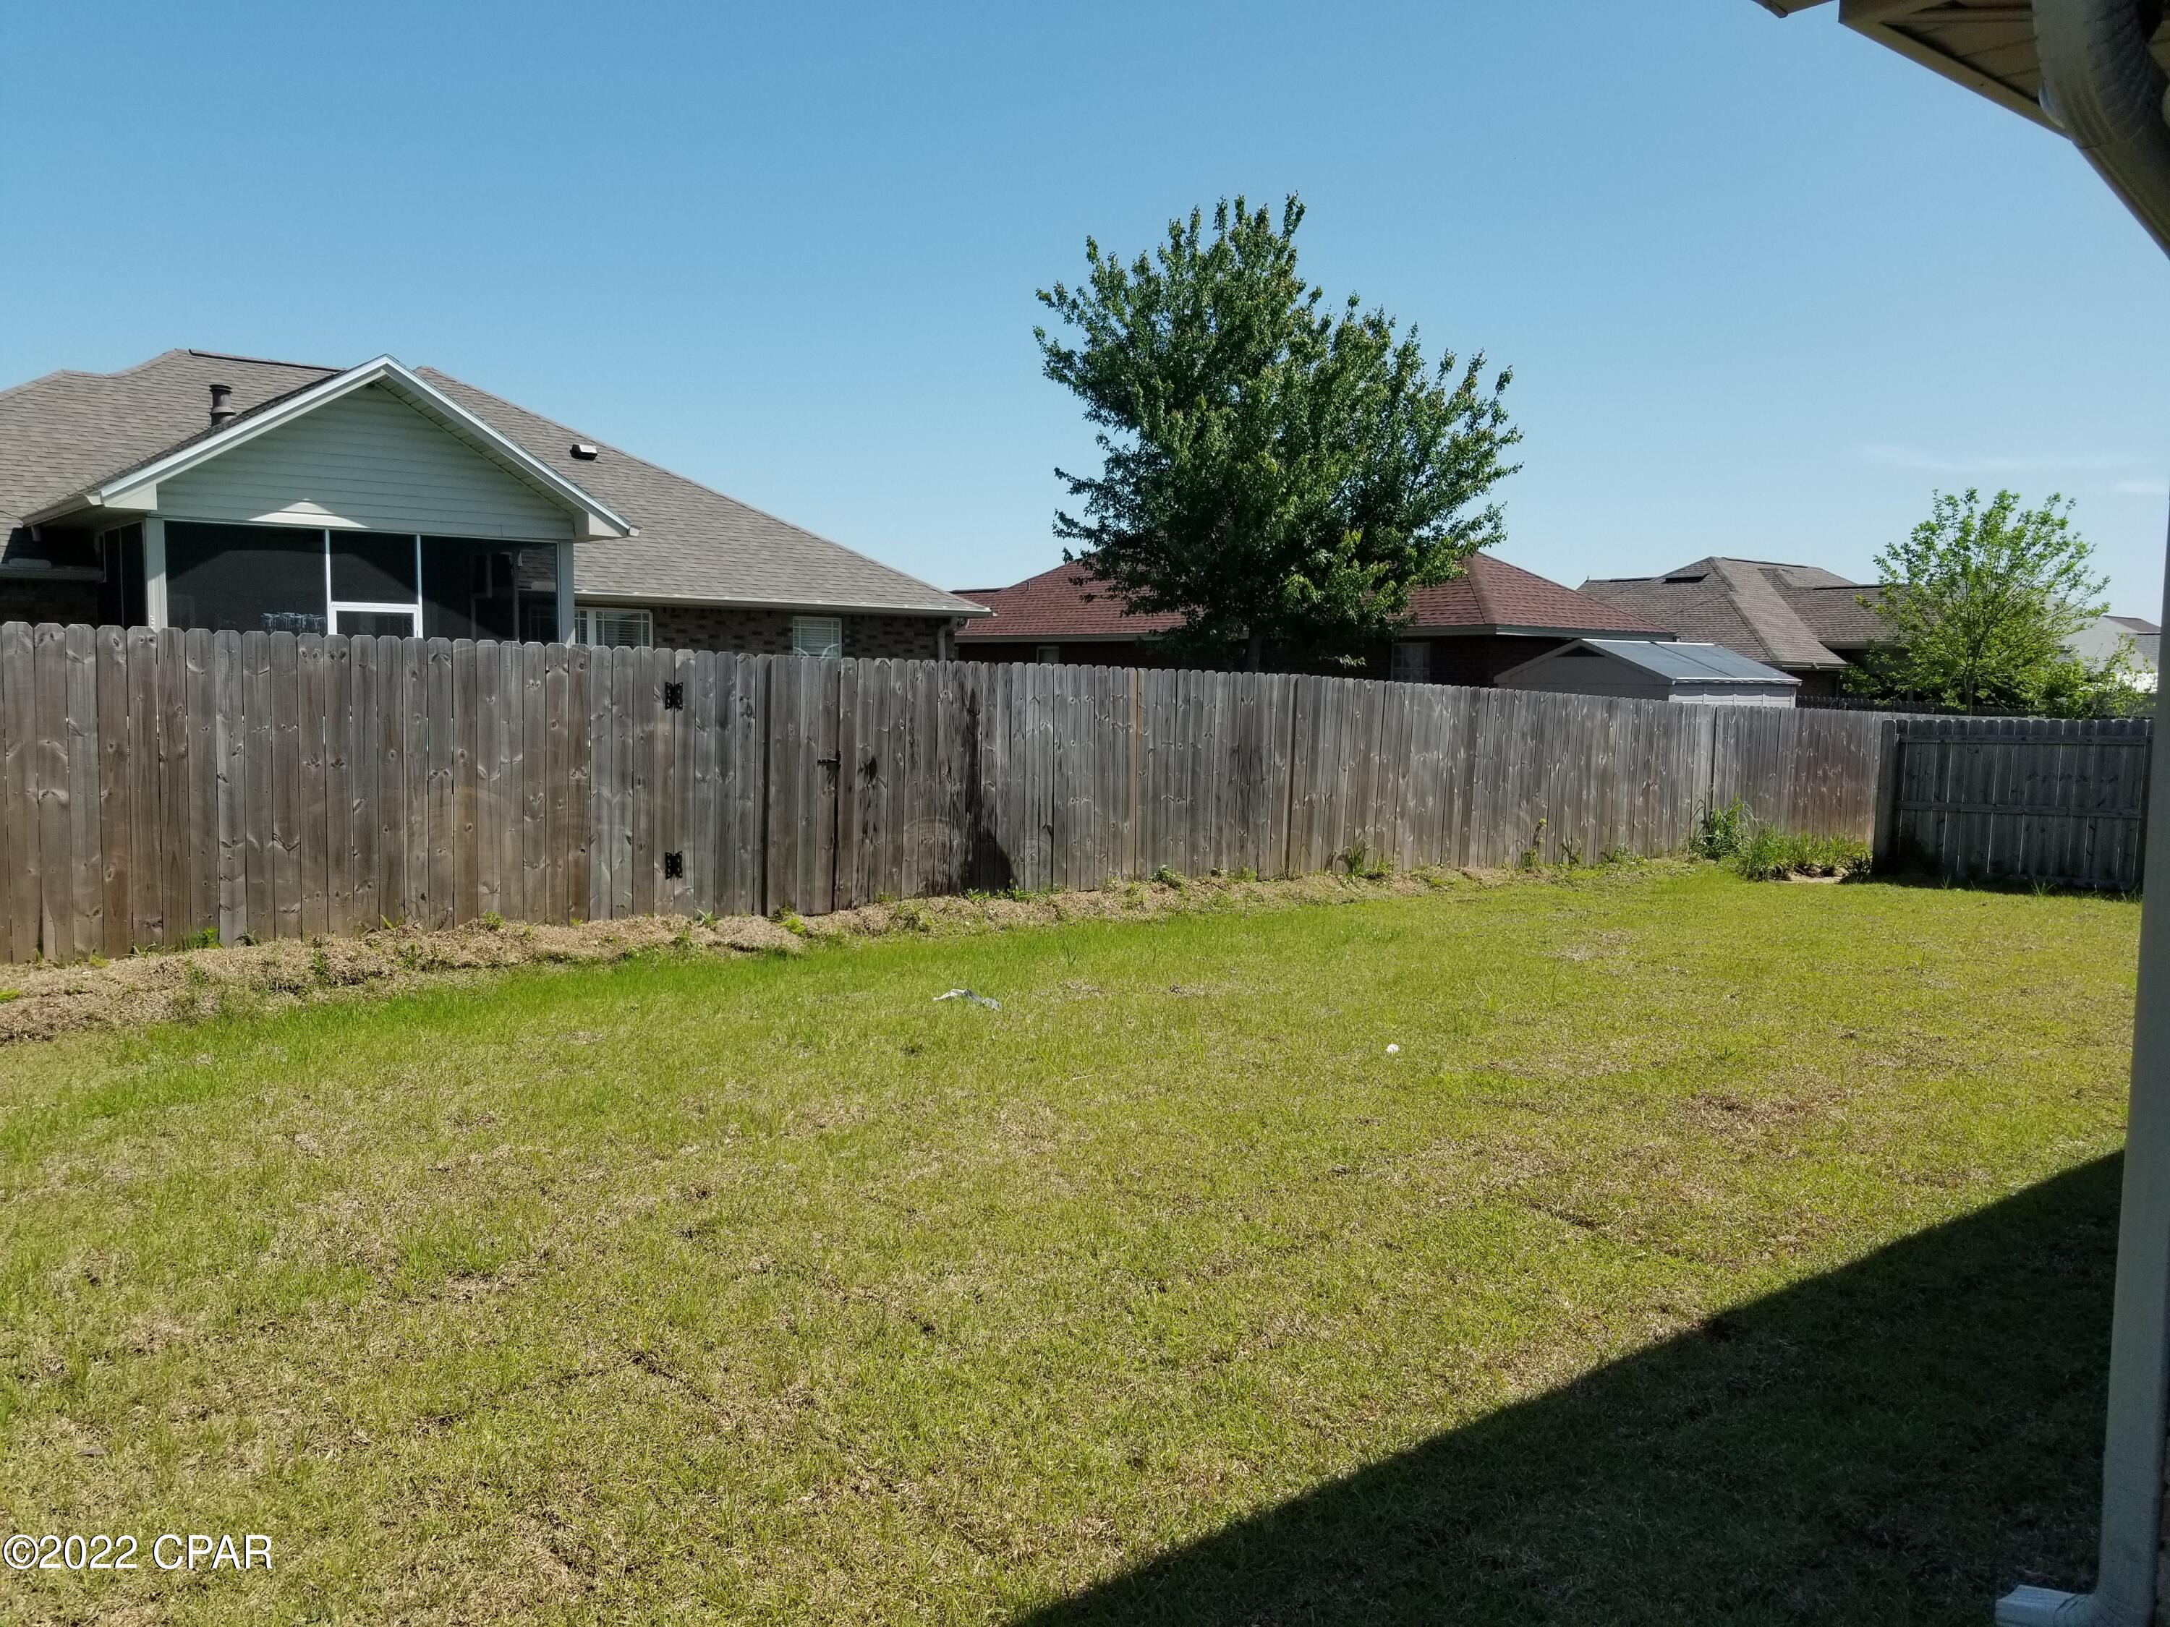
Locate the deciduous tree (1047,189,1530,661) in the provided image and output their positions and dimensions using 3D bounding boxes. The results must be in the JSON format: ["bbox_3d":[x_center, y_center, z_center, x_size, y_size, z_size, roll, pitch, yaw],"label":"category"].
[{"bbox_3d":[2.451,-3.794,20.322,5.980,7.900,5.800,1,5,7],"label":"deciduous tree"}]

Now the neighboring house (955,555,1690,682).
[{"bbox_3d":[5.274,-3.758,34.469,11.800,5.610,17.600,-3,6,-37],"label":"neighboring house"}]

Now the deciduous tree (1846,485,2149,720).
[{"bbox_3d":[14.711,-2.597,26.466,4.430,5.330,4.300,4,6,29],"label":"deciduous tree"}]

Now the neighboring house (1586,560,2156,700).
[{"bbox_3d":[19.107,-4.237,45.583,15.000,5.300,13.000,-3,6,-37],"label":"neighboring house"}]

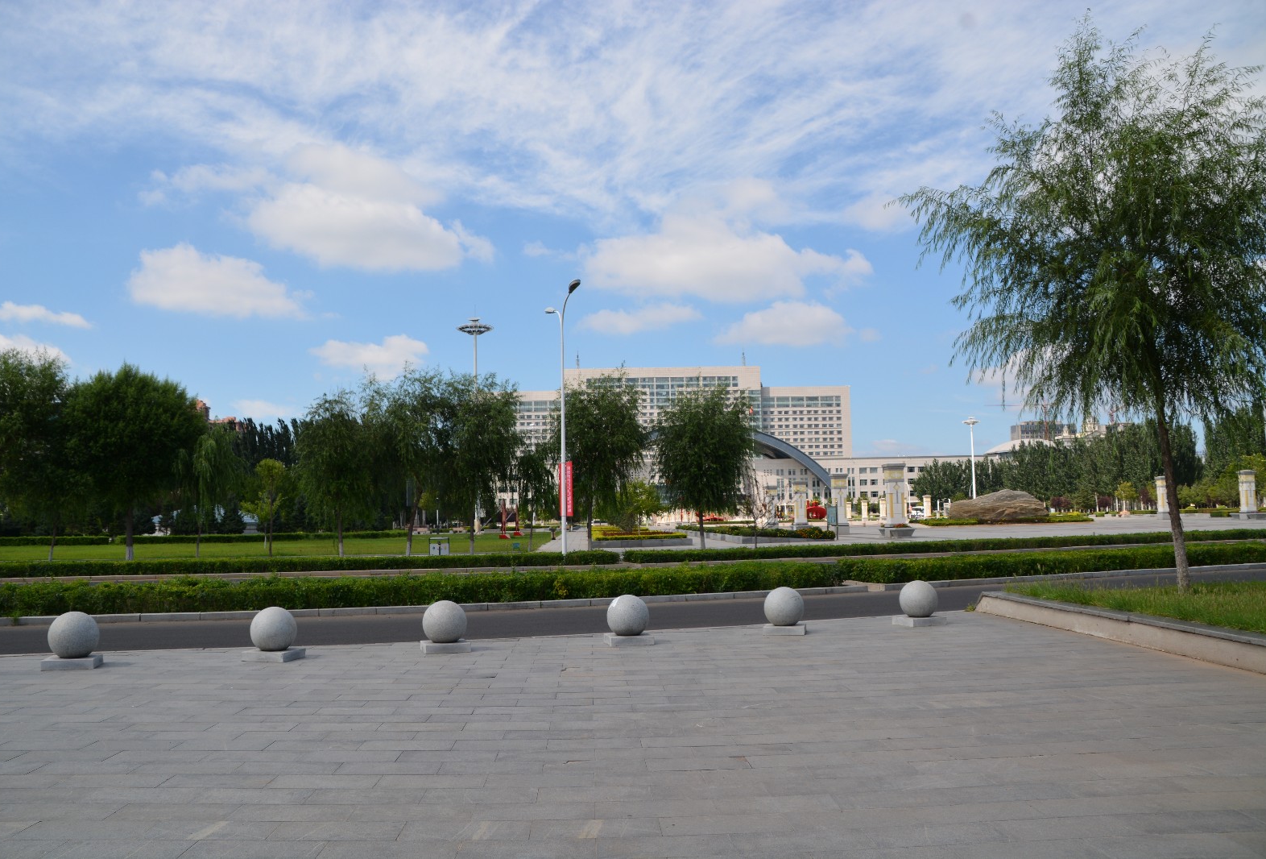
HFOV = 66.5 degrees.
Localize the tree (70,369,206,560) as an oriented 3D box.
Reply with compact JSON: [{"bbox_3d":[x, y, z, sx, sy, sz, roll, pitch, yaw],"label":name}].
[{"bbox_3d":[-18.475,1.284,35.961,5.209,7.594,5.209,0,-6,-11],"label":"tree"}]

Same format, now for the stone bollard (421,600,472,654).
[{"bbox_3d":[-2.127,2.217,10.927,0.530,0.570,0.530,1,-6,-17],"label":"stone bollard"}]

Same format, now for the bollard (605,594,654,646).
[{"bbox_3d":[-0.054,2.304,11.741,0.530,0.580,0.530,0,-5,-9],"label":"bollard"}]

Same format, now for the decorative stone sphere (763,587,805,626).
[{"bbox_3d":[1.956,2.308,12.489,0.510,0.490,0.510,-1,-5,0],"label":"decorative stone sphere"}]

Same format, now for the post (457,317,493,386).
[{"bbox_3d":[-15.873,-0.574,98.587,3.660,22.100,3.660,-1,-5,0],"label":"post"}]

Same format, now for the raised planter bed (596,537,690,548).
[{"bbox_3d":[0.442,5.660,49.979,4.900,0.560,7.000,-1,-5,1],"label":"raised planter bed"}]

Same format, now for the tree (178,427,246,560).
[{"bbox_3d":[-15.967,2.453,36.656,2.636,5.395,2.636,0,-6,-11],"label":"tree"}]

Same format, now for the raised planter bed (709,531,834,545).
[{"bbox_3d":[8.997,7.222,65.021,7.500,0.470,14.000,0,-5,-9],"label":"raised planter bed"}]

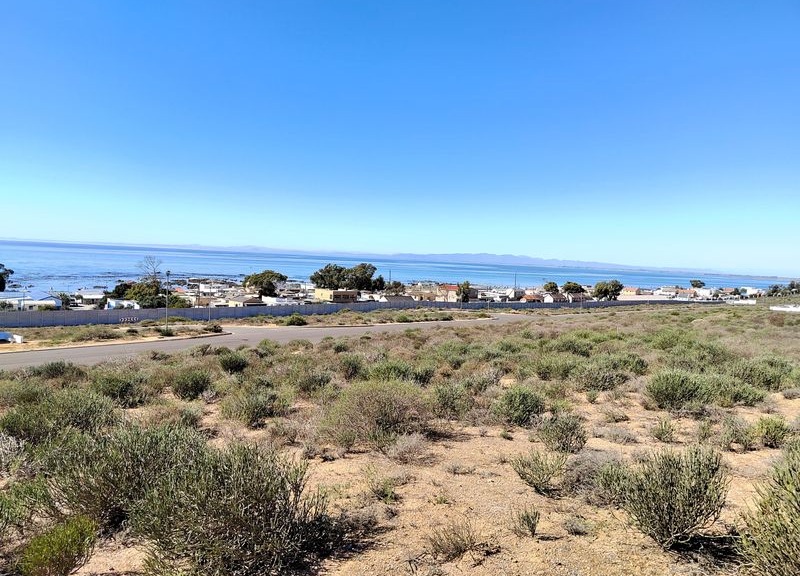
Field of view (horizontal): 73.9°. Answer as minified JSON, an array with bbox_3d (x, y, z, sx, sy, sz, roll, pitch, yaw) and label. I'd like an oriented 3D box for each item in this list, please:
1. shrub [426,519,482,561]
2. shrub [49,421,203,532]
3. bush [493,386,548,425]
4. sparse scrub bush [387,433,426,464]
[{"bbox_3d":[0.358,1.653,3.493,0.361,0.262,0.313,3,3,0],"label":"shrub"},{"bbox_3d":[-2.162,1.517,4.232,1.280,0.800,1.110,3,3,0],"label":"shrub"},{"bbox_3d":[1.606,1.592,7.202,0.744,0.552,0.683,3,3,0],"label":"bush"},{"bbox_3d":[0.074,1.635,5.507,0.415,0.280,0.382,3,3,2],"label":"sparse scrub bush"}]

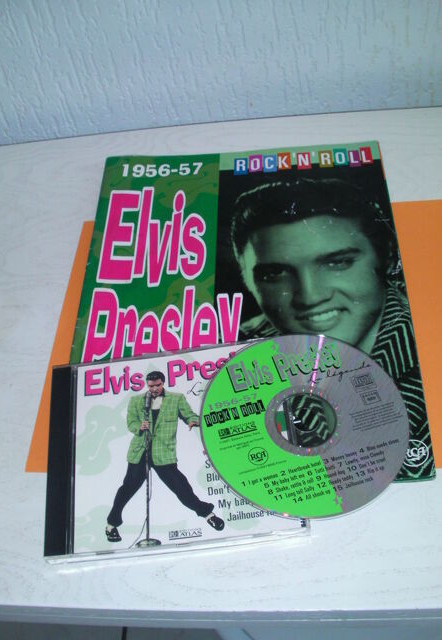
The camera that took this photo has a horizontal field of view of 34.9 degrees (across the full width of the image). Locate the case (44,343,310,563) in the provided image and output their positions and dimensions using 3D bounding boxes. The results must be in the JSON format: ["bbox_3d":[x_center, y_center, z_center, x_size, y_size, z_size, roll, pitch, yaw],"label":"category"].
[{"bbox_3d":[-0.029,0.073,0.413,0.142,0.010,0.124,-7,53,0],"label":"case"}]

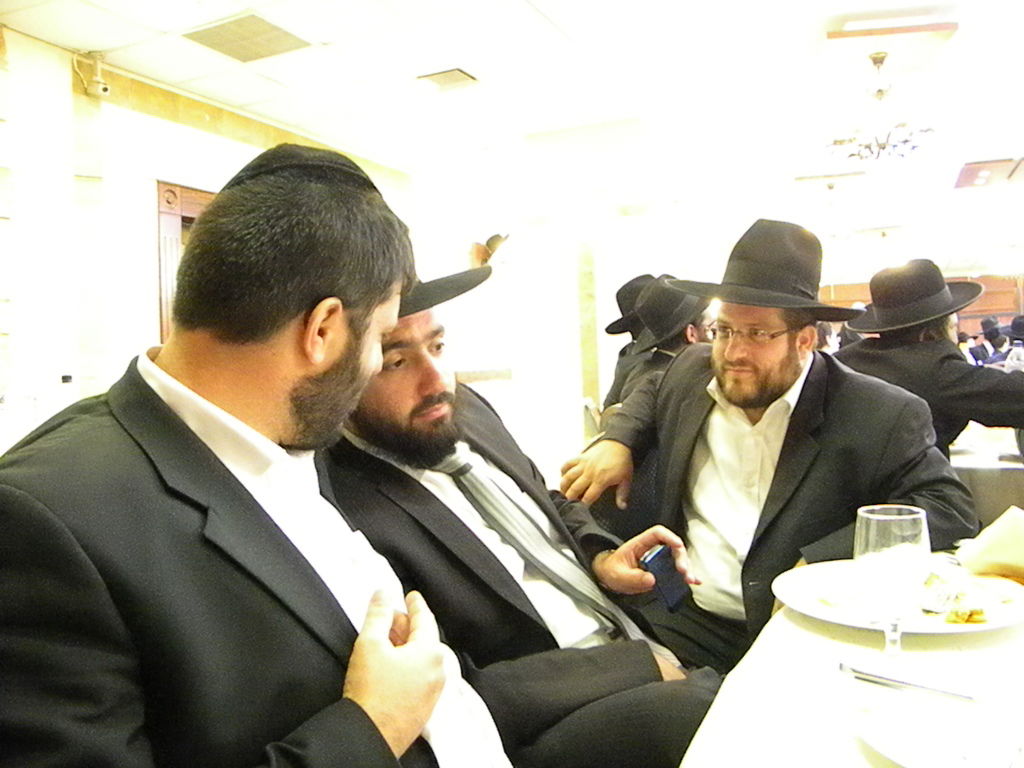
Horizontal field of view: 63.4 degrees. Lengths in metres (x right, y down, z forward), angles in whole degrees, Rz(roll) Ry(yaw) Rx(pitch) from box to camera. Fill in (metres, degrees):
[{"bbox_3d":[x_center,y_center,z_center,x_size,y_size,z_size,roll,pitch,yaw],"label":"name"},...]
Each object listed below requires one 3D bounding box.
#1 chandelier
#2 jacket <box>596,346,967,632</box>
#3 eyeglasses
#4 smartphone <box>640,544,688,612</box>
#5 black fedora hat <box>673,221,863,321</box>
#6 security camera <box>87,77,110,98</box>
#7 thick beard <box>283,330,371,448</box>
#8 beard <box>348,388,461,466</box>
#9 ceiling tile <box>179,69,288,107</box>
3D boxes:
[{"bbox_3d":[2.337,-1.755,5.239,0.680,0.690,0.680,-1,2,26],"label":"chandelier"},{"bbox_3d":[0.487,0.190,1.490,0.650,0.560,0.440,0,2,38],"label":"jacket"},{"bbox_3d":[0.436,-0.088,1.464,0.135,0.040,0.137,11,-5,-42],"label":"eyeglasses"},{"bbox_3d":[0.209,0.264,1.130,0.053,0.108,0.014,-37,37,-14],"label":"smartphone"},{"bbox_3d":[0.458,-0.212,1.480,0.360,0.155,0.330,12,-6,-42],"label":"black fedora hat"},{"bbox_3d":[-2.472,-1.770,4.952,0.160,0.100,0.080,0,2,29],"label":"security camera"},{"bbox_3d":[-0.186,0.008,0.860,0.110,0.135,0.140,7,-4,-41],"label":"thick beard"},{"bbox_3d":[-0.130,0.054,1.030,0.145,0.115,0.110,-10,-8,-43],"label":"beard"},{"bbox_3d":[-1.842,-1.998,5.610,0.600,0.020,0.600,-1,2,26],"label":"ceiling tile"}]

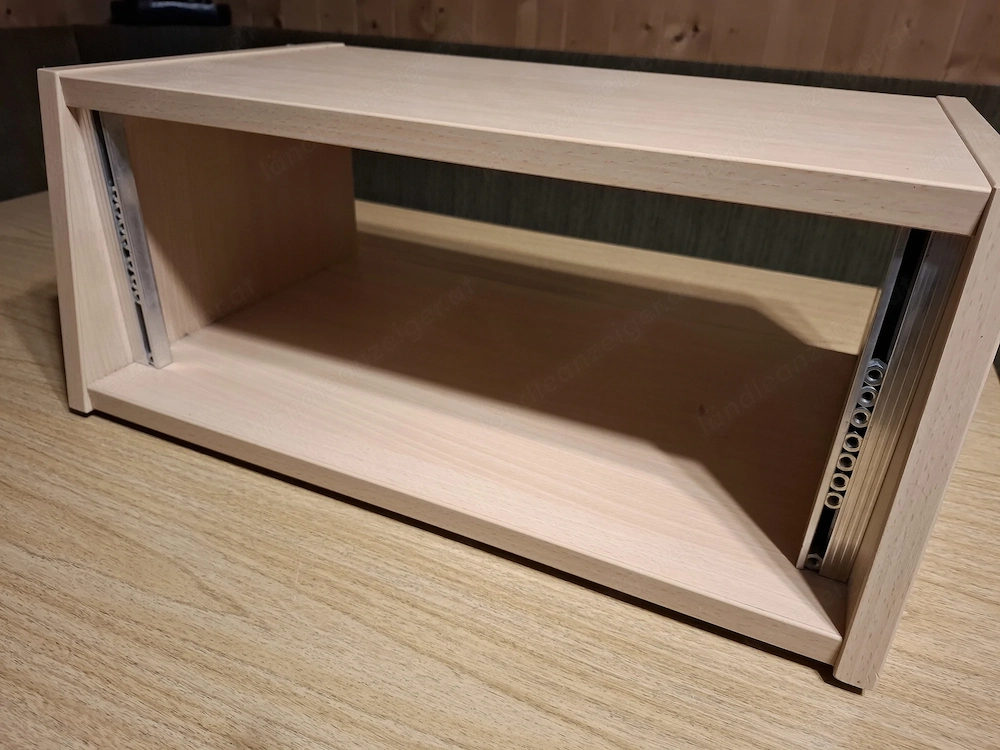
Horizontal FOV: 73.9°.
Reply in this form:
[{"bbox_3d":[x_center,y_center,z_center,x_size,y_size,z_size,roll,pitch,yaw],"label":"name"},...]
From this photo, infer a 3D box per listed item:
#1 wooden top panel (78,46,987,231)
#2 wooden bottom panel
[{"bbox_3d":[0.009,-0.176,0.428,0.488,0.018,0.262,14,33,20],"label":"wooden top panel"},{"bbox_3d":[-0.006,0.001,0.509,0.488,0.018,0.306,14,33,20],"label":"wooden bottom panel"}]

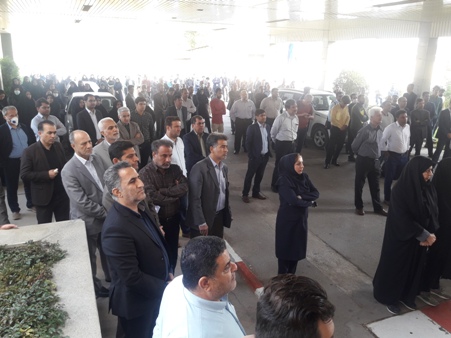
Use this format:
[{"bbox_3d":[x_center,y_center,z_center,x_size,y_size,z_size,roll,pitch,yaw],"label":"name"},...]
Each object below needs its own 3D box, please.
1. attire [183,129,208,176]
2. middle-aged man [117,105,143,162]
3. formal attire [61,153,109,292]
[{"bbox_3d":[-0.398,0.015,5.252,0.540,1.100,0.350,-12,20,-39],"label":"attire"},{"bbox_3d":[-1.559,-0.130,5.938,0.560,1.720,0.400,-6,17,-24],"label":"middle-aged man"},{"bbox_3d":[-1.431,0.575,3.799,0.350,1.470,0.530,9,18,26],"label":"formal attire"}]

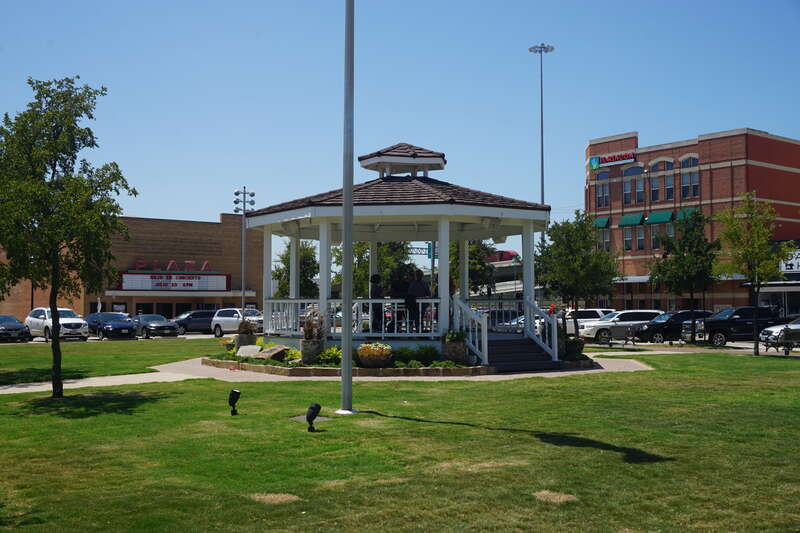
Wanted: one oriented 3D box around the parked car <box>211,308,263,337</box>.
[{"bbox_3d":[-9.687,3.492,54.907,1.900,1.760,4.750,2,-3,-38],"label":"parked car"}]

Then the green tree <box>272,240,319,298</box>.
[{"bbox_3d":[-5.796,0.956,50.000,2.950,6.080,2.950,0,-2,0],"label":"green tree"}]

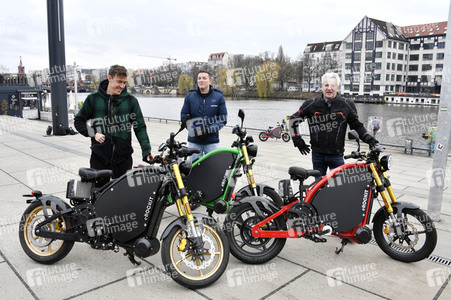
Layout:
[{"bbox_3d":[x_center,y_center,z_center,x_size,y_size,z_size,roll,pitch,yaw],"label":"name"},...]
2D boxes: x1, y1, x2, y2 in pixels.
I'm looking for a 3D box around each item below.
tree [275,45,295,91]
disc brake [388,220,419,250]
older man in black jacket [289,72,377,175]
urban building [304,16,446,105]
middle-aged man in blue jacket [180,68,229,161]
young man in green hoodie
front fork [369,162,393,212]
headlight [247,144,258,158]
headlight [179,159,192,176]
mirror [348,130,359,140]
[{"bbox_3d":[25.250,-35.307,150.000,8.500,19.700,8.500,2,10,17],"label":"tree"},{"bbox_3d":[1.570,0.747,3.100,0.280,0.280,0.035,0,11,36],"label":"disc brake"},{"bbox_3d":[1.116,0.063,3.719,0.870,1.740,0.480,2,9,14],"label":"older man in black jacket"},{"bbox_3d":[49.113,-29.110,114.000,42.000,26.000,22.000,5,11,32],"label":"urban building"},{"bbox_3d":[-0.219,-0.018,4.164,0.550,1.800,0.350,-1,9,-1],"label":"middle-aged man in blue jacket"},{"bbox_3d":[-1.028,0.105,3.394,0.680,1.800,0.430,-3,9,-11],"label":"young man in green hoodie"},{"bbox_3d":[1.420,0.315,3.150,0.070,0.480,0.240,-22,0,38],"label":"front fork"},{"bbox_3d":[0.316,0.018,4.130,0.112,0.152,0.152,5,9,-10],"label":"headlight"},{"bbox_3d":[-0.351,0.157,3.100,0.108,0.152,0.152,6,8,-22],"label":"headlight"},{"bbox_3d":[1.143,-0.131,3.130,0.120,0.090,0.045,-7,13,-37],"label":"mirror"}]

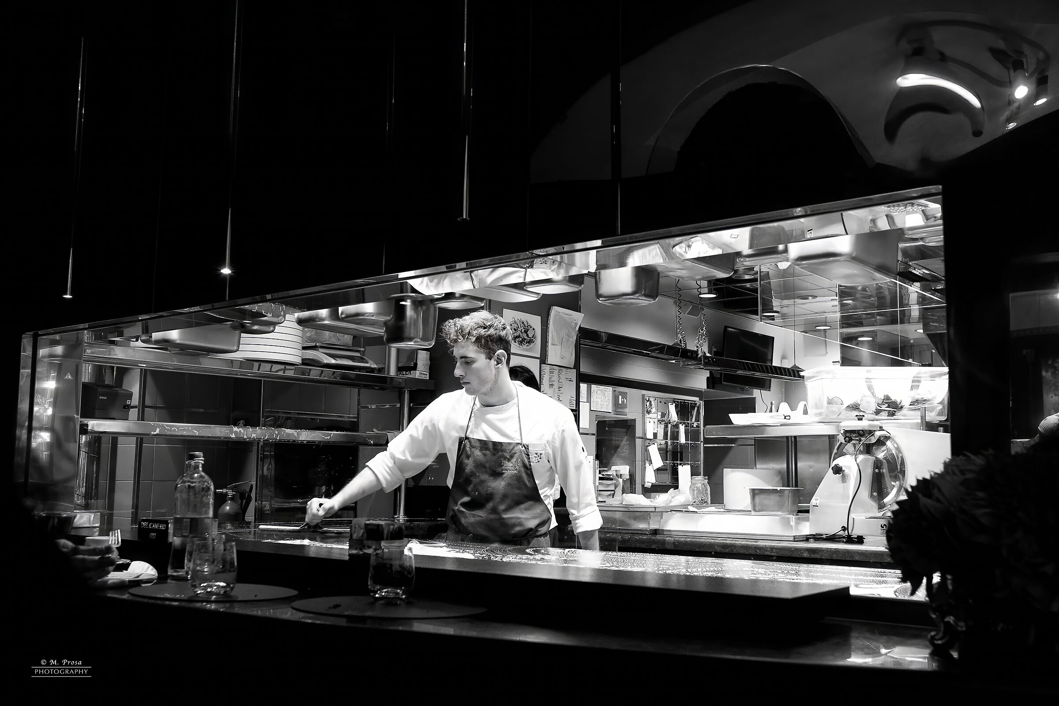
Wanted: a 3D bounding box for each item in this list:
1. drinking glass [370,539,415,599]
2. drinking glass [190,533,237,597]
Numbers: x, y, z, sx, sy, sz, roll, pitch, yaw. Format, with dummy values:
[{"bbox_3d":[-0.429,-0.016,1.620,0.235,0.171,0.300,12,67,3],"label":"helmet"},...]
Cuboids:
[{"bbox_3d":[-0.260,0.414,1.896,0.087,0.097,0.087,1,-8,0],"label":"drinking glass"},{"bbox_3d":[-0.609,0.416,1.935,0.087,0.097,0.087,1,-8,0],"label":"drinking glass"}]

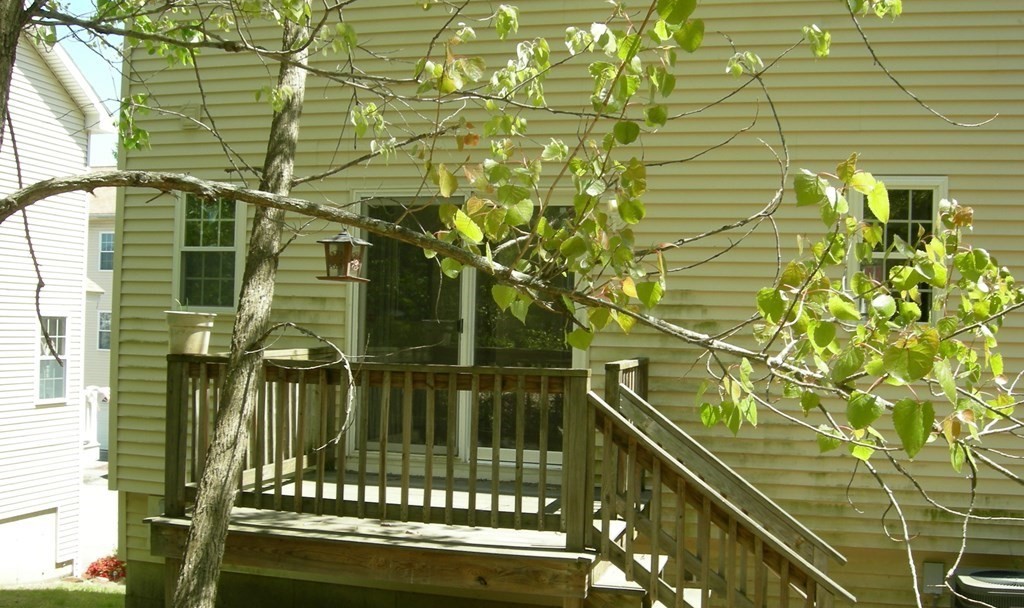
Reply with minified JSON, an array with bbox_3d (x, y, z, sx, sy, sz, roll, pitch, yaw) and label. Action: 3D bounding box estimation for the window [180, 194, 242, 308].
[{"bbox_3d":[-2.366,-0.411,8.328,0.530,0.900,0.080,1,-1,14],"label":"window"}]

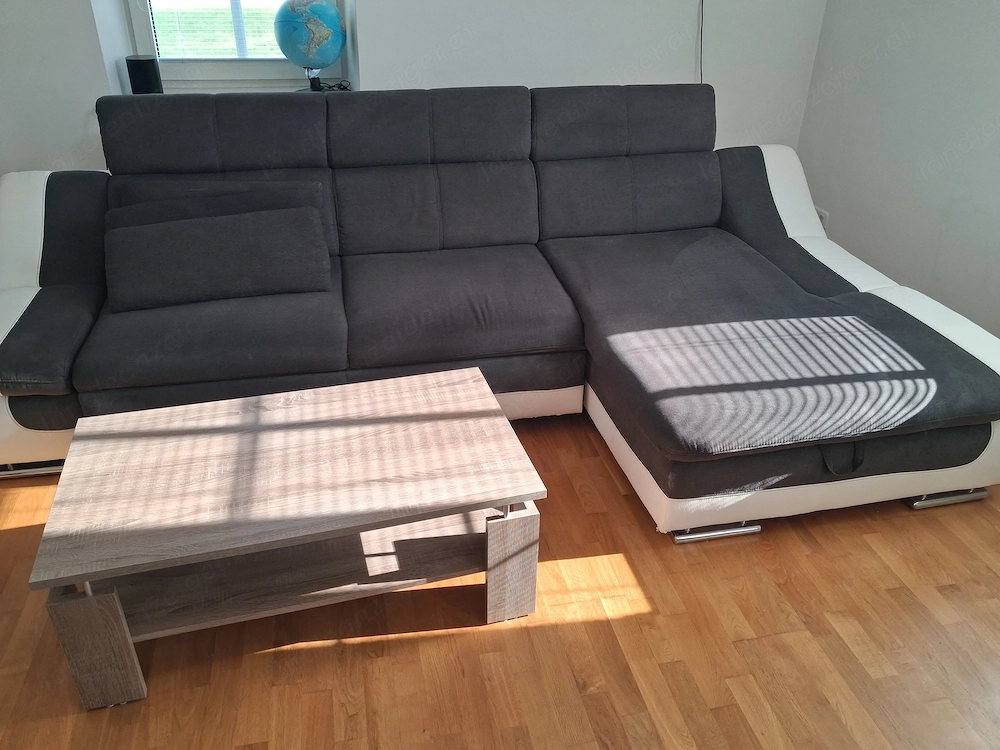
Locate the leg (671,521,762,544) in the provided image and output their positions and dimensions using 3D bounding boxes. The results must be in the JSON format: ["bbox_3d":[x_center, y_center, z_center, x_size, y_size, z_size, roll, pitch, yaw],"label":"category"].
[{"bbox_3d":[0.635,0.444,2.256,0.269,0.050,0.025,-5,30,-11],"label":"leg"}]

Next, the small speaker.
[{"bbox_3d":[-1.483,-1.254,3.277,0.116,0.145,0.126,-5,30,-11],"label":"small speaker"}]

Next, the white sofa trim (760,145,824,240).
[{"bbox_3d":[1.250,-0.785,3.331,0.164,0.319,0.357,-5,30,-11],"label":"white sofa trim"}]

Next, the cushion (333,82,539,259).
[{"bbox_3d":[-0.266,-0.832,3.162,0.796,0.613,0.193,-5,16,-11],"label":"cushion"}]

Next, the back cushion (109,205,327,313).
[{"bbox_3d":[-0.976,-0.410,2.761,0.719,0.319,0.154,-7,7,-14],"label":"back cushion"}]

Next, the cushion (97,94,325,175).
[{"bbox_3d":[-1.052,-0.917,2.936,0.787,0.265,0.154,-5,16,-11],"label":"cushion"}]

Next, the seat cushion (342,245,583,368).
[{"bbox_3d":[-0.174,-0.290,2.909,0.796,0.150,0.743,-5,30,-11],"label":"seat cushion"}]

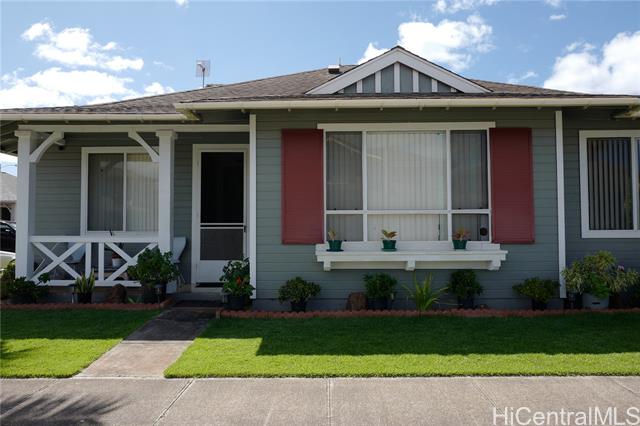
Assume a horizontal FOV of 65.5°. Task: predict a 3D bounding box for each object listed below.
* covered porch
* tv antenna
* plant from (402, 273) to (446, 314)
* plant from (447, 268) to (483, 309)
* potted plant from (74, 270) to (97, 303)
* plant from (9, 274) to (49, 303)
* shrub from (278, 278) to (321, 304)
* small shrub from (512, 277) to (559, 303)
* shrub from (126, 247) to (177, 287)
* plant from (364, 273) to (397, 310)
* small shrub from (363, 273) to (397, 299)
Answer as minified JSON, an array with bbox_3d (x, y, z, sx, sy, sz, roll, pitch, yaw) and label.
[{"bbox_3d":[-2.831,-0.096,8.275,3.780,2.770,1.450,0,-2,0],"label":"covered porch"},{"bbox_3d":[-2.781,-3.279,11.800,0.360,0.680,0.330,-1,-2,22],"label":"tv antenna"},{"bbox_3d":[1.244,0.964,5.920,0.524,0.512,0.470,0,-2,1],"label":"plant"},{"bbox_3d":[1.938,1.020,6.674,0.473,0.533,0.444,0,-2,0],"label":"plant"},{"bbox_3d":[-3.487,1.108,7.398,0.321,0.490,0.311,0,-2,0],"label":"potted plant"},{"bbox_3d":[-3.879,1.025,6.620,0.532,0.413,0.480,0,-2,1],"label":"plant"},{"bbox_3d":[-0.246,0.918,5.970,0.504,0.312,0.460,0,-2,1],"label":"shrub"},{"bbox_3d":[2.880,1.022,6.649,0.603,0.337,0.492,0,-2,0],"label":"small shrub"},{"bbox_3d":[-2.222,0.723,6.600,0.690,0.557,0.600,0,-2,1],"label":"shrub"},{"bbox_3d":[0.730,0.951,5.950,0.395,0.478,0.400,0,-2,1],"label":"plant"},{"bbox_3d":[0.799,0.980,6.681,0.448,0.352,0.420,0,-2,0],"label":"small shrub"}]

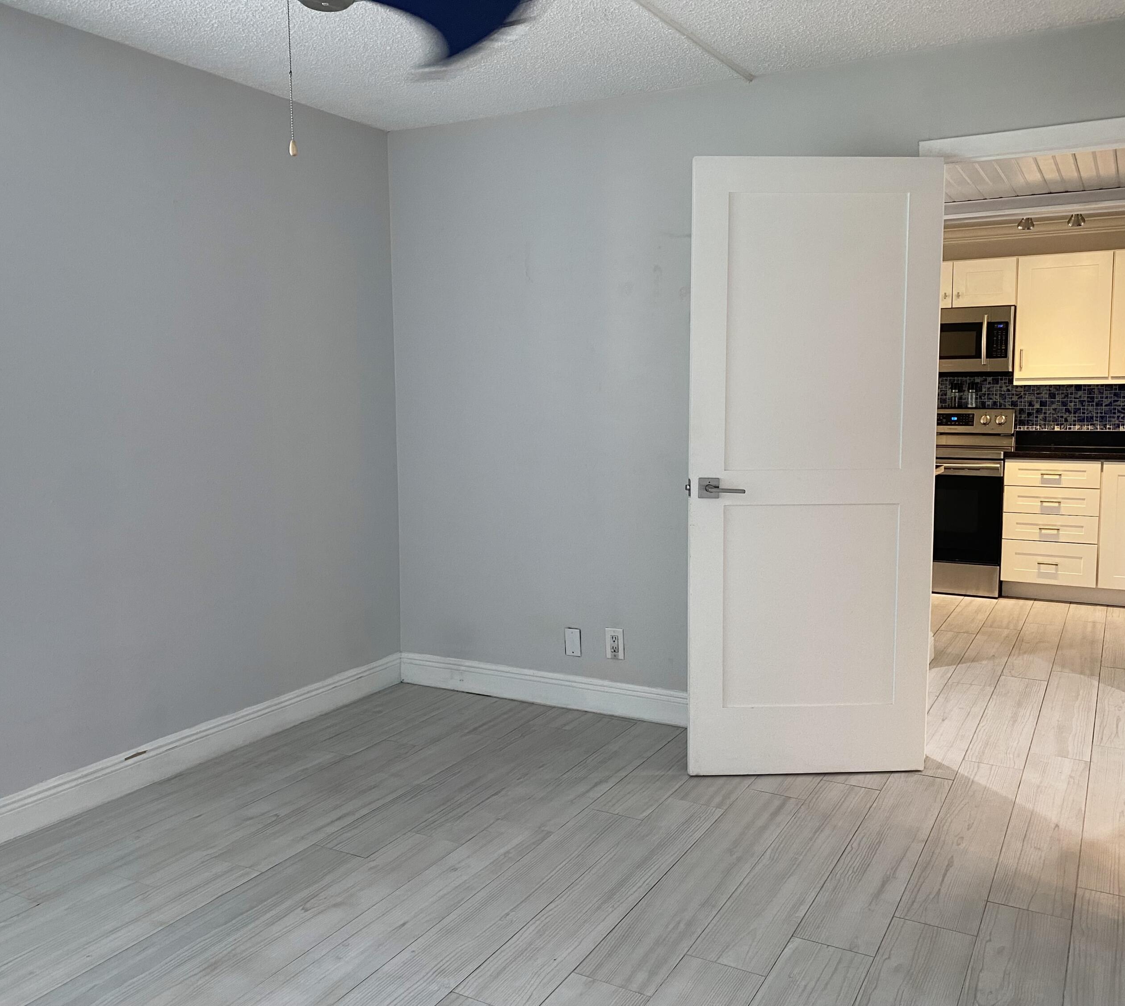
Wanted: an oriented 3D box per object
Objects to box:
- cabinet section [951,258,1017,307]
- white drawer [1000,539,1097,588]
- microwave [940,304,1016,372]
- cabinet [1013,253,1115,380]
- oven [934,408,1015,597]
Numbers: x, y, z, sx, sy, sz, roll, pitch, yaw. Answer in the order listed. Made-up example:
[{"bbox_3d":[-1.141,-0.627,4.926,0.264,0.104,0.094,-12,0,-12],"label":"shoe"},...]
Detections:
[{"bbox_3d":[2.762,-1.412,6.539,0.375,0.301,0.320,3,8,29],"label":"cabinet section"},{"bbox_3d":[3.093,0.341,6.384,0.525,0.263,0.500,3,7,28],"label":"white drawer"},{"bbox_3d":[2.591,-1.055,6.690,0.757,0.438,0.405,3,7,28],"label":"microwave"},{"bbox_3d":[3.185,-1.154,6.407,0.535,0.794,0.320,3,7,28],"label":"cabinet"},{"bbox_3d":[2.525,-0.029,6.661,0.760,1.165,0.700,3,7,28],"label":"oven"}]

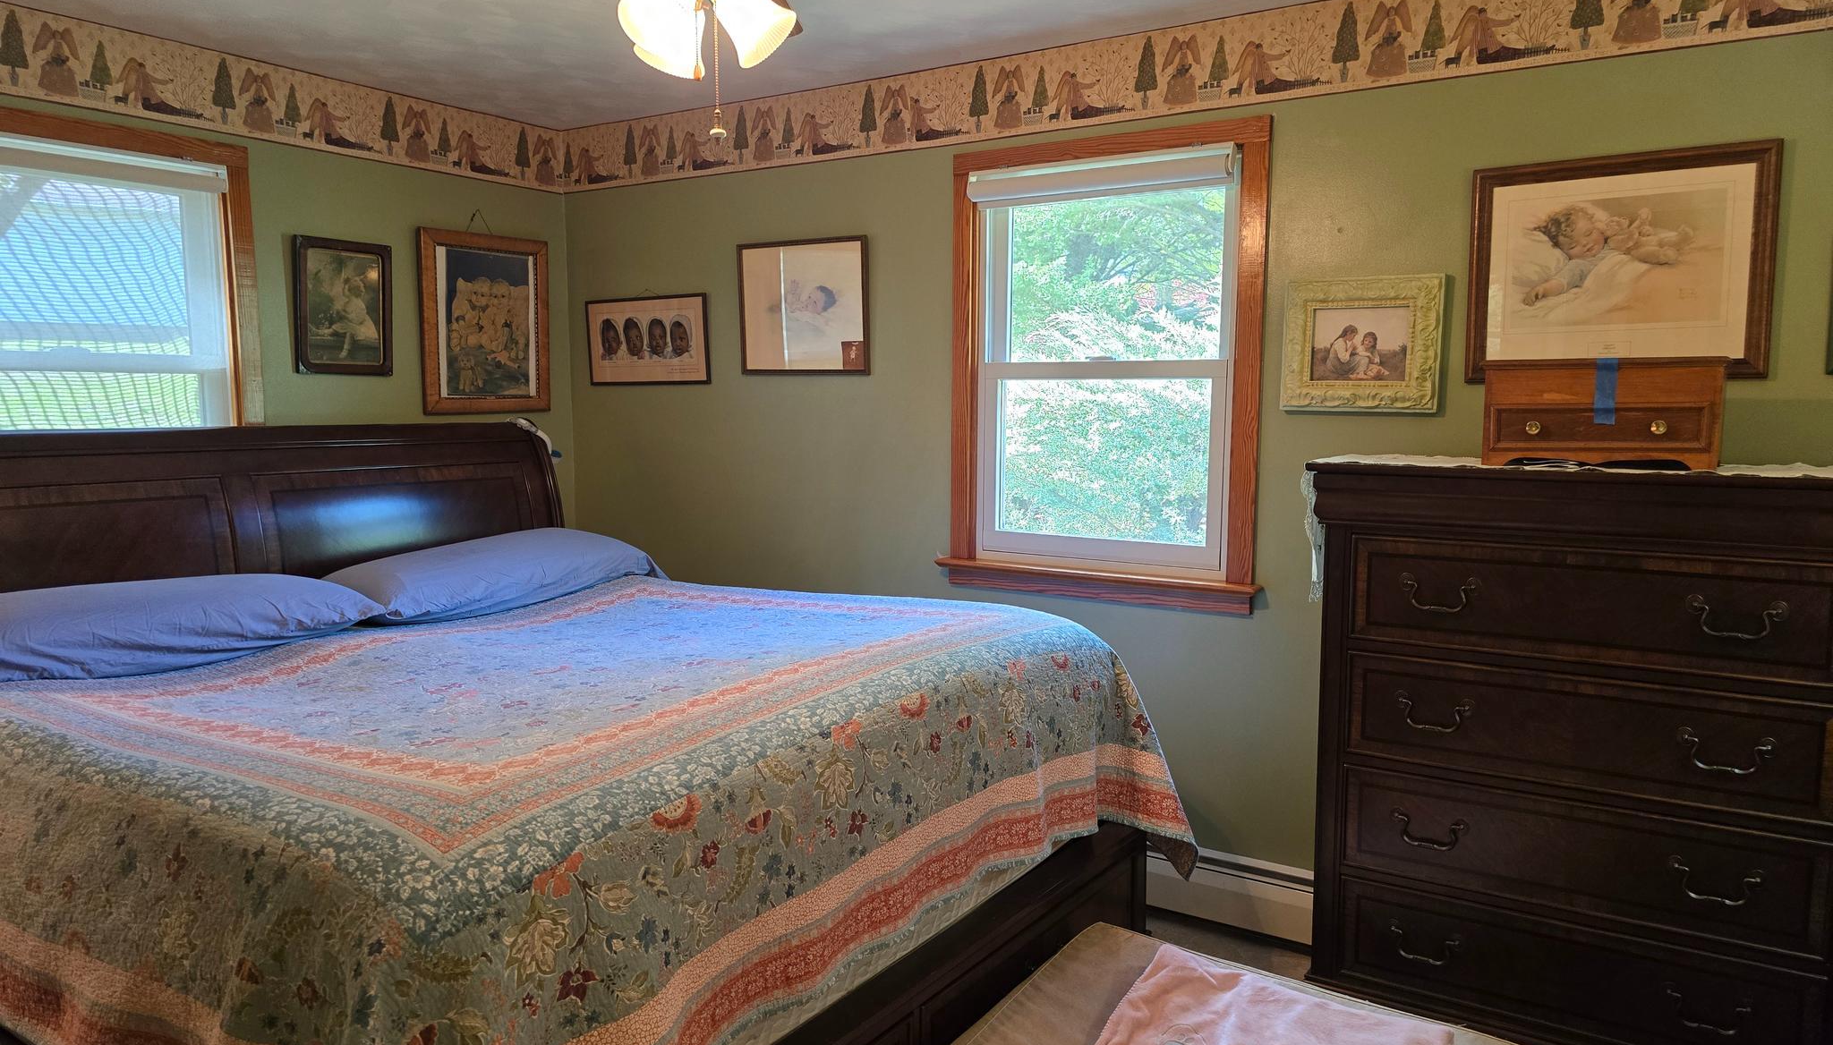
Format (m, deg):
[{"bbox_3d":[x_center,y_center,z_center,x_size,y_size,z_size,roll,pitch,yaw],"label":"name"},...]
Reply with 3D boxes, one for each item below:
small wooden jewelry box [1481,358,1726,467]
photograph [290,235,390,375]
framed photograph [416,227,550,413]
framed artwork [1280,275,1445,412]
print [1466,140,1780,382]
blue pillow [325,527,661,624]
[{"bbox_3d":[1.335,-0.210,2.380,0.400,0.199,0.200,4,7,33],"label":"small wooden jewelry box"},{"bbox_3d":[-1.794,-0.668,3.802,0.030,0.411,0.318,4,7,33],"label":"photograph"},{"bbox_3d":[-1.528,-0.702,4.328,0.030,0.623,0.534,4,7,33],"label":"framed photograph"},{"bbox_3d":[1.095,-0.433,2.988,0.368,0.326,0.035,4,7,33],"label":"framed artwork"},{"bbox_3d":[1.569,-0.567,2.738,0.594,0.498,0.030,4,7,33],"label":"print"},{"bbox_3d":[-1.288,0.134,3.791,0.485,0.178,0.979,4,7,33],"label":"blue pillow"}]

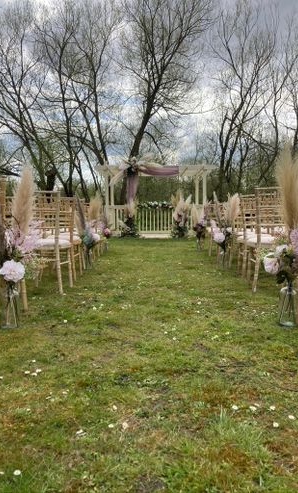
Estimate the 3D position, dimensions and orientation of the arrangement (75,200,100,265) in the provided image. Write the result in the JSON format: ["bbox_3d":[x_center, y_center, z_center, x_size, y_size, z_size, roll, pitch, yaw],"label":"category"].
[{"bbox_3d":[-0.783,-0.185,5.100,0.326,0.882,0.340,0,4,0],"label":"arrangement"}]

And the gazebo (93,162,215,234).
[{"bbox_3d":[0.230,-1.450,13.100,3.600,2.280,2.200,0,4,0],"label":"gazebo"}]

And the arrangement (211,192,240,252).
[{"bbox_3d":[0.978,-0.281,5.100,0.384,0.818,0.360,0,4,0],"label":"arrangement"}]

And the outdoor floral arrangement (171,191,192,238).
[{"bbox_3d":[1.010,-0.994,12.300,0.663,1.495,0.580,0,4,0],"label":"outdoor floral arrangement"}]

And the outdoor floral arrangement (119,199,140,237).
[{"bbox_3d":[-0.594,-0.856,12.300,0.663,1.156,0.580,0,4,0],"label":"outdoor floral arrangement"}]

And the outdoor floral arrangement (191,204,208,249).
[{"bbox_3d":[0.975,-0.386,7.700,0.347,0.907,0.340,0,4,0],"label":"outdoor floral arrangement"}]

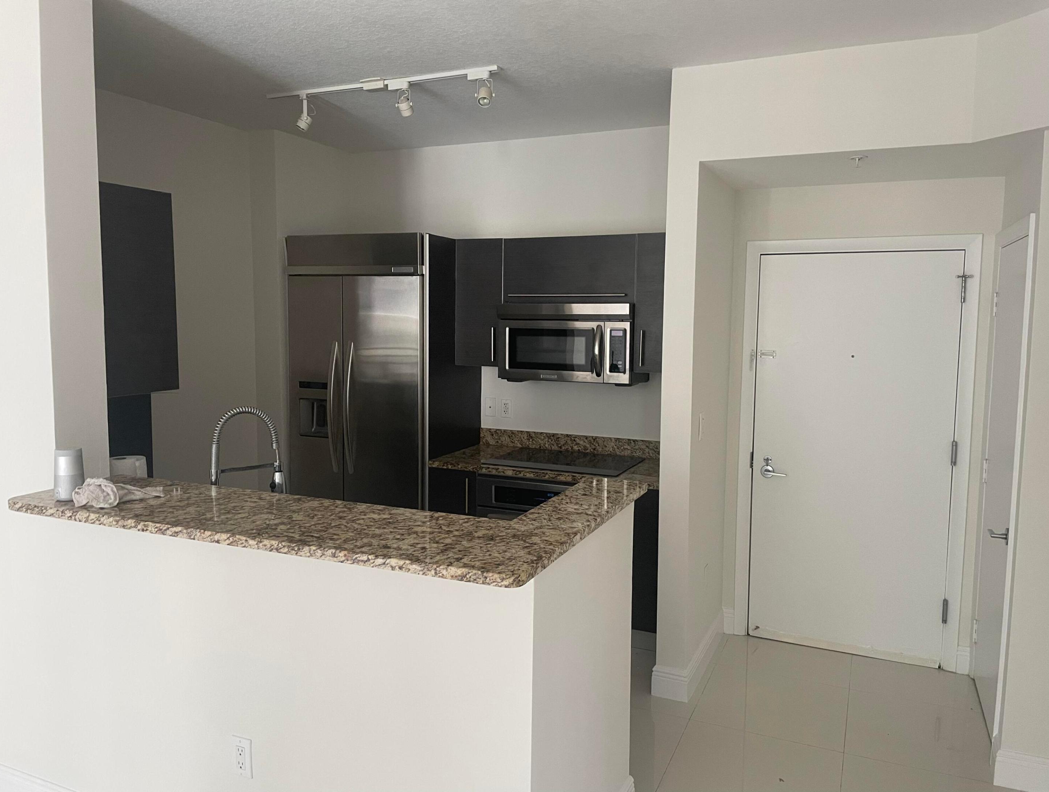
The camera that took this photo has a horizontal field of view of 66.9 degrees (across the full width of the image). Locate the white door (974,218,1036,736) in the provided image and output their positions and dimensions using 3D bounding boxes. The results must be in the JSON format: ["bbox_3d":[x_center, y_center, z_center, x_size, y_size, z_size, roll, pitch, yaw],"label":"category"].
[{"bbox_3d":[1.985,0.352,3.302,0.055,2.058,0.885,3,5,24],"label":"white door"}]

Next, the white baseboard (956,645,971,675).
[{"bbox_3d":[2.115,1.276,3.818,0.060,0.133,0.015,3,5,24],"label":"white baseboard"}]

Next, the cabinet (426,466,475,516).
[{"bbox_3d":[-0.276,0.793,4.570,0.302,0.842,0.630,3,5,24],"label":"cabinet"}]

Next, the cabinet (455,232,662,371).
[{"bbox_3d":[0.293,-0.509,4.391,1.367,0.713,0.345,3,5,24],"label":"cabinet"}]

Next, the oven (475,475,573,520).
[{"bbox_3d":[0.197,0.768,4.309,0.755,0.710,0.600,3,5,24],"label":"oven"}]

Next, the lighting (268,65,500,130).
[{"bbox_3d":[-0.676,-1.329,3.606,1.205,0.195,0.120,3,5,24],"label":"lighting"}]

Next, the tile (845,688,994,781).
[{"bbox_3d":[1.617,1.389,3.270,0.532,0.012,0.616,3,5,24],"label":"tile"}]

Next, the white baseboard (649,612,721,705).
[{"bbox_3d":[0.821,1.250,3.919,0.165,0.130,0.875,3,5,24],"label":"white baseboard"}]

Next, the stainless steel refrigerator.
[{"bbox_3d":[-0.835,0.150,4.739,0.913,2.133,0.680,3,5,24],"label":"stainless steel refrigerator"}]

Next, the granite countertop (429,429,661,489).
[{"bbox_3d":[0.211,0.326,4.313,1.355,0.141,0.675,3,5,24],"label":"granite countertop"}]

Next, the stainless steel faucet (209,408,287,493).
[{"bbox_3d":[-1.003,0.249,2.869,0.075,0.430,0.290,5,7,42],"label":"stainless steel faucet"}]

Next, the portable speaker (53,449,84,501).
[{"bbox_3d":[-1.419,0.246,2.466,0.083,0.152,0.083,-2,6,-30],"label":"portable speaker"}]

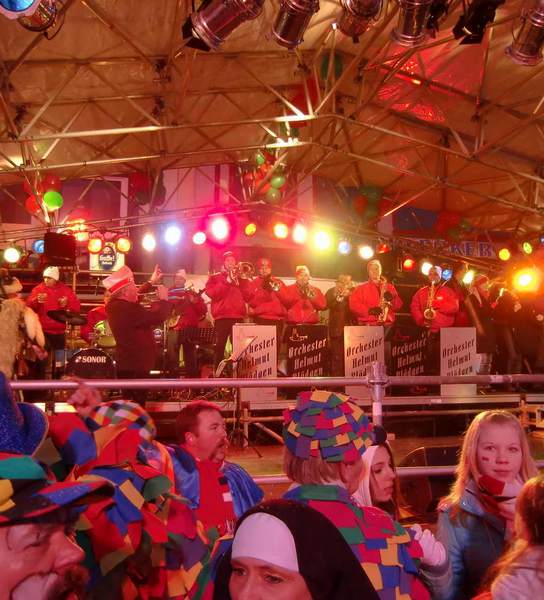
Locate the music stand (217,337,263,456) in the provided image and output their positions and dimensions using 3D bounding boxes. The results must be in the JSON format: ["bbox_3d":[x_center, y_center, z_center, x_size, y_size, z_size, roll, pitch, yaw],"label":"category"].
[{"bbox_3d":[-0.313,0.931,5.350,0.450,1.150,0.480,2,-8,-21],"label":"music stand"}]

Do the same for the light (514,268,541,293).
[{"bbox_3d":[3.992,-0.306,8.700,0.280,0.280,0.320,-1,7,21],"label":"light"}]

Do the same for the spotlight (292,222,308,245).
[{"bbox_3d":[0.447,-1.019,8.498,0.250,0.270,0.300,-1,7,9],"label":"spotlight"}]

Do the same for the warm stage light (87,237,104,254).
[{"bbox_3d":[-2.469,-0.773,7.849,0.250,0.270,0.300,0,7,-2],"label":"warm stage light"}]

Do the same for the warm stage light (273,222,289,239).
[{"bbox_3d":[0.132,-1.077,8.600,0.250,0.250,0.320,0,14,0],"label":"warm stage light"}]

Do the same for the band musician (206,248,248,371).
[{"bbox_3d":[-0.574,0.264,7.150,0.600,1.800,0.520,1,-3,-24],"label":"band musician"}]

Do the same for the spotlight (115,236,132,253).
[{"bbox_3d":[-2.302,-0.861,8.600,0.250,0.250,0.320,0,11,-9],"label":"spotlight"}]

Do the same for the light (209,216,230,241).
[{"bbox_3d":[-0.795,-1.083,8.400,0.280,0.300,0.320,0,7,-5],"label":"light"}]

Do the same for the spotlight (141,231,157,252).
[{"bbox_3d":[-1.892,-0.881,8.500,0.250,0.270,0.300,2,5,-21],"label":"spotlight"}]

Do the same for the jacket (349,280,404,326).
[{"bbox_3d":[1.394,0.060,7.400,0.740,0.650,0.400,0,-3,0],"label":"jacket"}]

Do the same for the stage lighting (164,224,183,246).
[{"bbox_3d":[-1.417,-0.942,8.099,0.250,0.270,0.300,0,7,2],"label":"stage lighting"}]

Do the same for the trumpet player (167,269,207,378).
[{"bbox_3d":[-1.164,0.388,7.550,0.550,1.650,0.520,-2,-4,41],"label":"trumpet player"}]

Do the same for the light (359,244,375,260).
[{"bbox_3d":[1.482,-0.745,8.700,0.240,0.250,0.300,-2,5,10],"label":"light"}]

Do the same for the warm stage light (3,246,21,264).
[{"bbox_3d":[-3.945,-0.674,8.400,0.260,0.260,0.300,3,3,-25],"label":"warm stage light"}]

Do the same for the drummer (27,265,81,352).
[{"bbox_3d":[-2.862,0.421,7.223,0.640,1.730,0.450,1,-5,-13],"label":"drummer"}]

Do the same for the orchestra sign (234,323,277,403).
[{"bbox_3d":[-0.200,0.769,6.720,0.540,0.910,0.050,-1,-5,15],"label":"orchestra sign"}]

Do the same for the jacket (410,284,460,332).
[{"bbox_3d":[2.225,0.122,7.550,0.680,0.660,0.400,-1,-3,12],"label":"jacket"}]

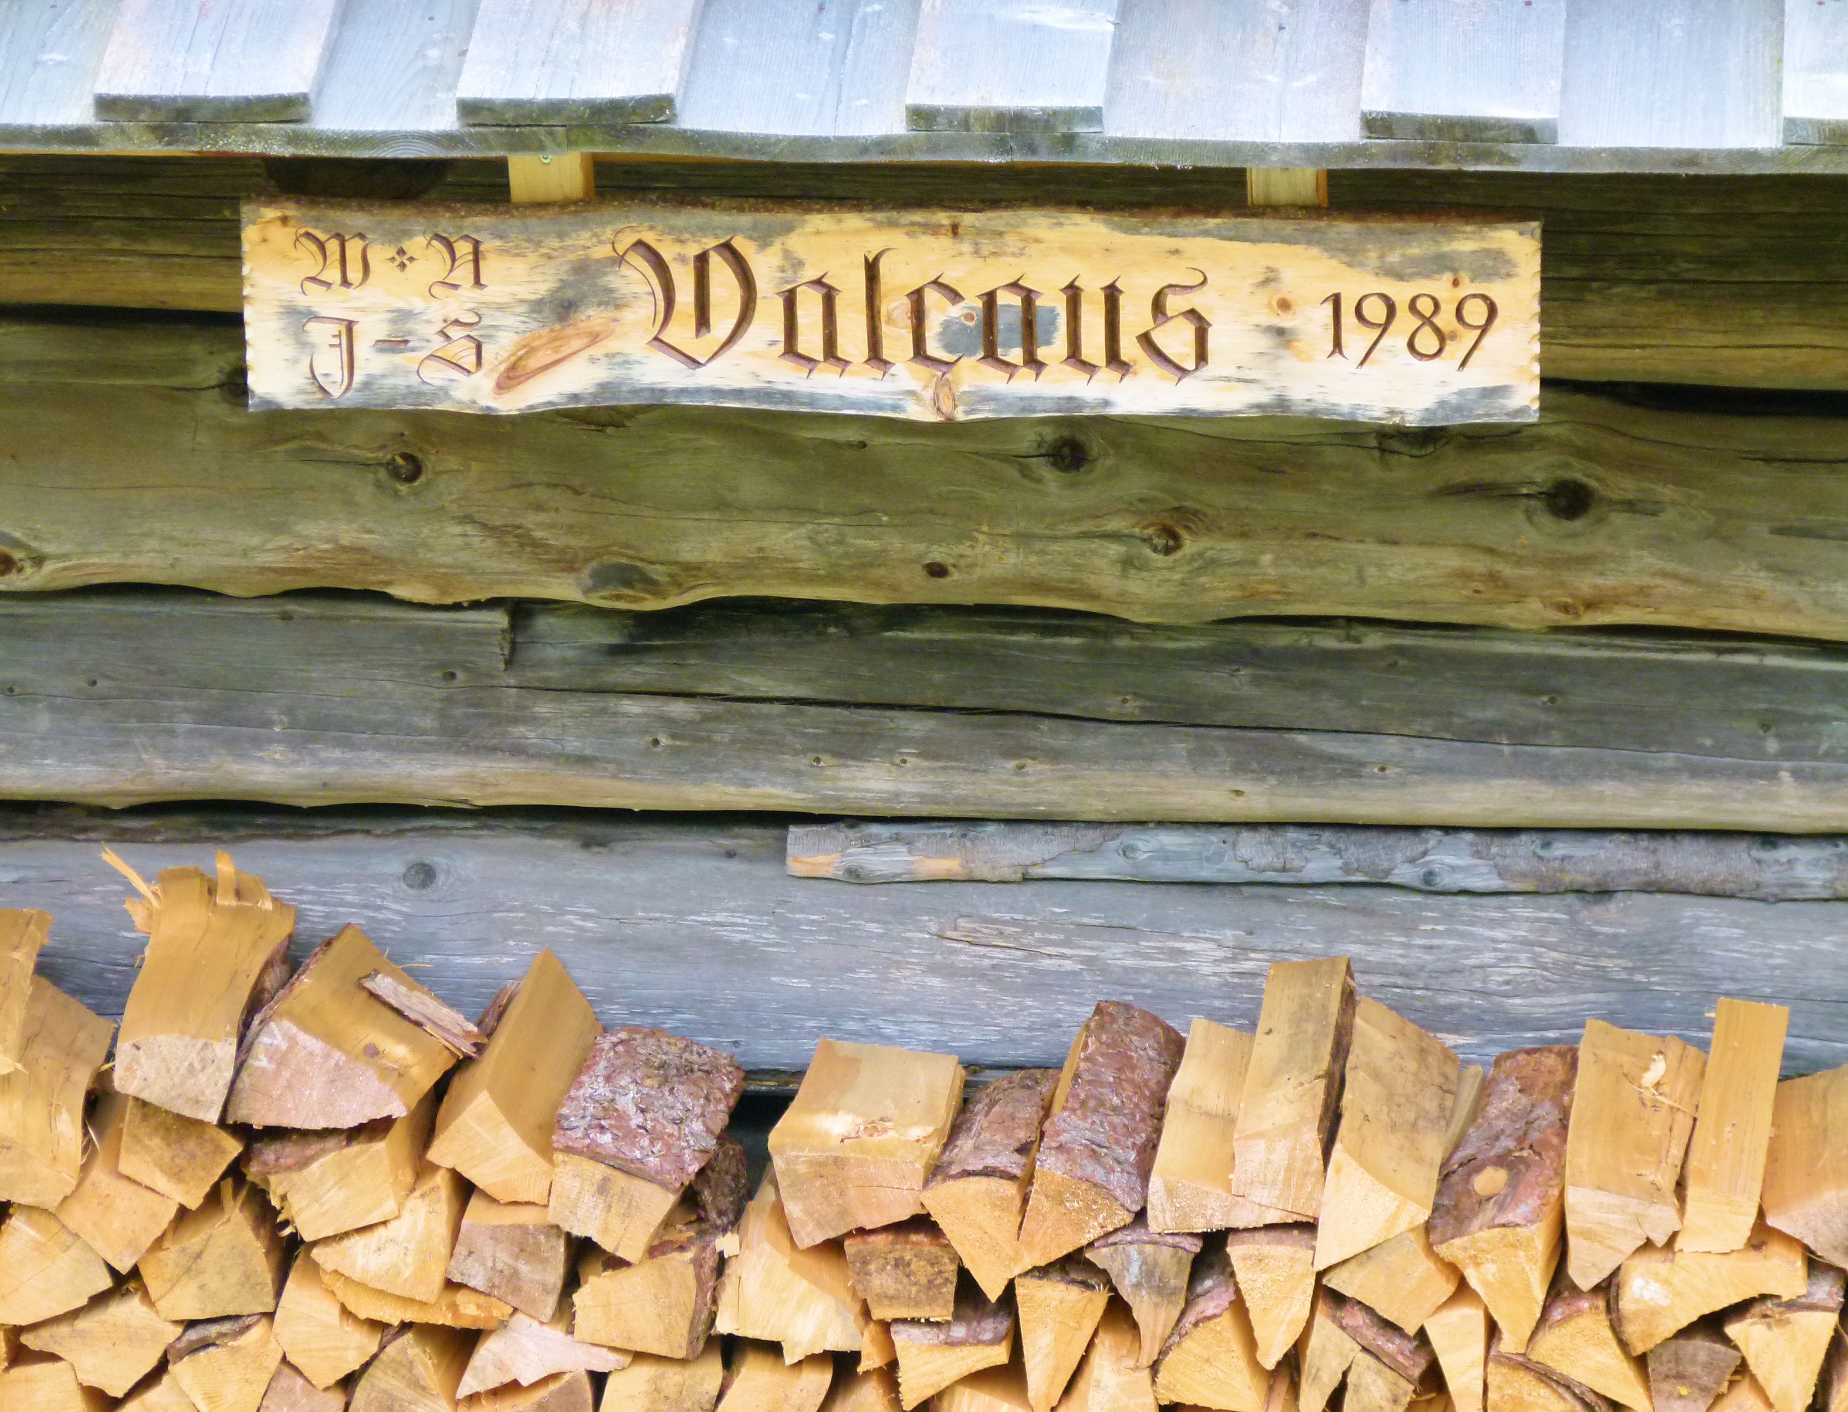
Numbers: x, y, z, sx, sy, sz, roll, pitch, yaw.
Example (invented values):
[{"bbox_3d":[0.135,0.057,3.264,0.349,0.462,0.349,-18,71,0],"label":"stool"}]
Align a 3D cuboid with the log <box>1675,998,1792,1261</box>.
[{"bbox_3d":[0.635,0.327,9.307,0.065,0.061,0.340,2,24,7],"label":"log"}]

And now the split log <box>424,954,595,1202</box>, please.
[{"bbox_3d":[-0.314,0.308,9.457,0.098,0.073,0.320,41,18,-8],"label":"split log"}]

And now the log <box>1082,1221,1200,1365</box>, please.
[{"bbox_3d":[0.191,0.411,9.447,0.089,0.120,0.320,2,19,7],"label":"log"}]

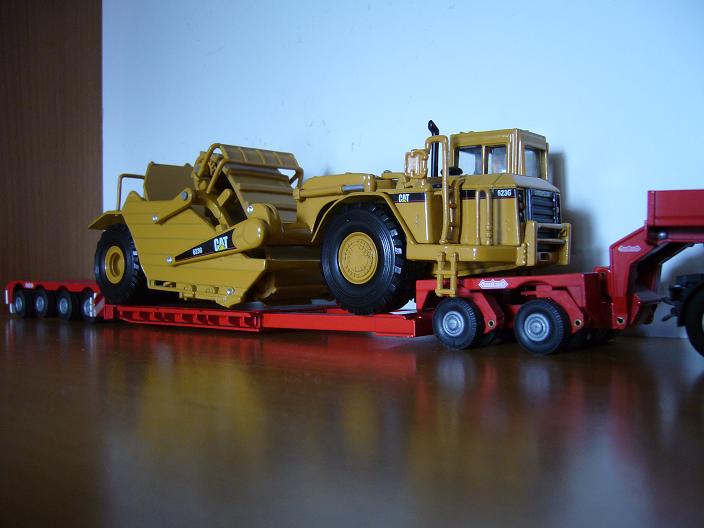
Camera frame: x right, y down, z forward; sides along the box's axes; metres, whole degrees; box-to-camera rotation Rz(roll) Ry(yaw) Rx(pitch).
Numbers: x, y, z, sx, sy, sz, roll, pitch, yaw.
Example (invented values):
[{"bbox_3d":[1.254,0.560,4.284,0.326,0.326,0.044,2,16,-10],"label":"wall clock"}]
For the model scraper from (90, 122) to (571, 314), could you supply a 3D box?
[{"bbox_3d":[-0.029,-0.016,0.332,0.258,0.072,0.070,-1,-1,40],"label":"model scraper"}]

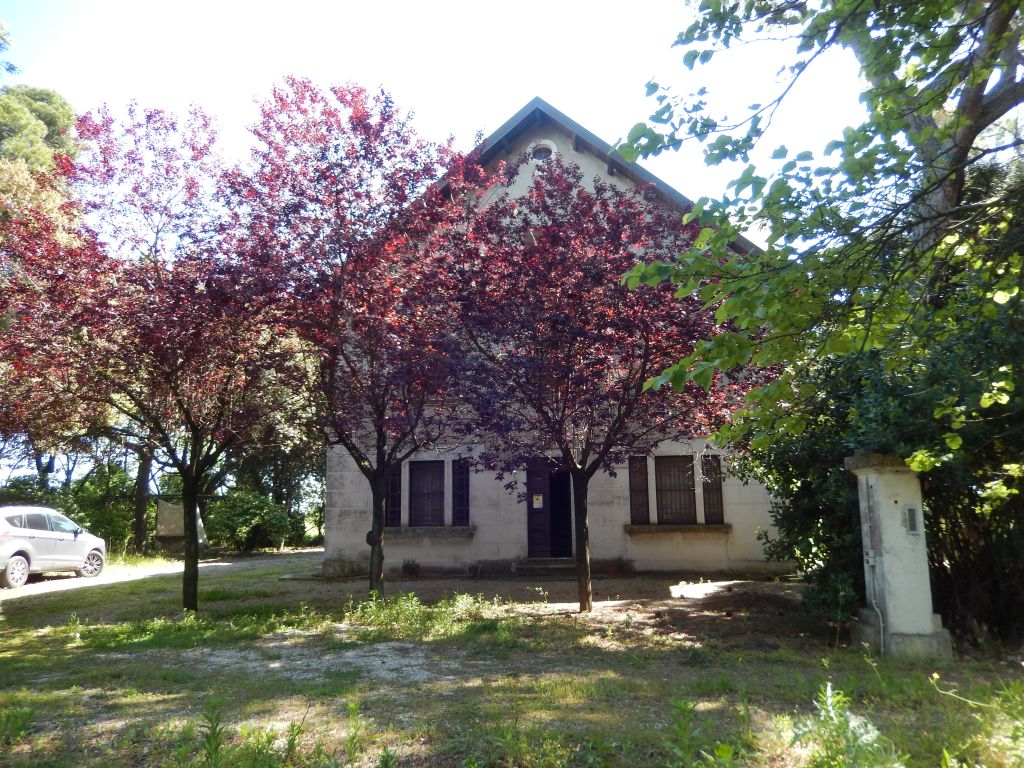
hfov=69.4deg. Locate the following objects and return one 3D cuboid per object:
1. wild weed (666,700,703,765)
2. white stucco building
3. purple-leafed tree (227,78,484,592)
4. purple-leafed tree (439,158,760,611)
[{"bbox_3d":[1.103,2.238,4.773,0.250,0.395,0.240,-2,-9,8],"label":"wild weed"},{"bbox_3d":[1.639,-0.487,24.206,12.200,12.040,12.500,-2,-9,8],"label":"white stucco building"},{"bbox_3d":[-2.808,-0.857,13.250,4.511,9.351,4.511,-2,-9,8],"label":"purple-leafed tree"},{"bbox_3d":[1.484,-0.129,12.281,5.262,7.482,4.999,-2,-9,8],"label":"purple-leafed tree"}]

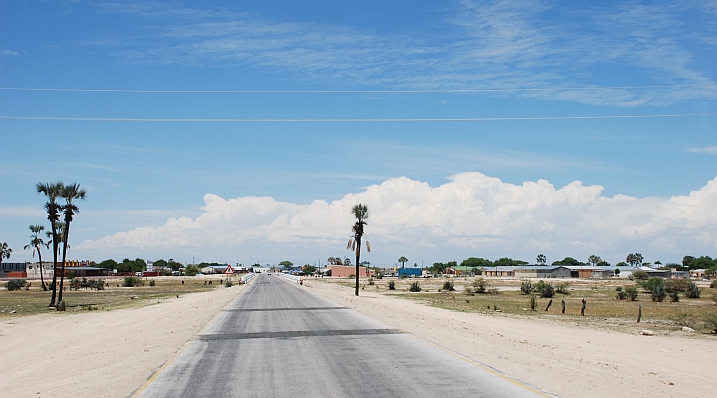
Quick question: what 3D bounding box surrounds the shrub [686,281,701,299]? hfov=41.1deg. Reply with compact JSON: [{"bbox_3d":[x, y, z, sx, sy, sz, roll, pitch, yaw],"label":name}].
[{"bbox_3d":[27.241,7.413,78.221,1.178,1.438,1.119,0,-4,0],"label":"shrub"}]

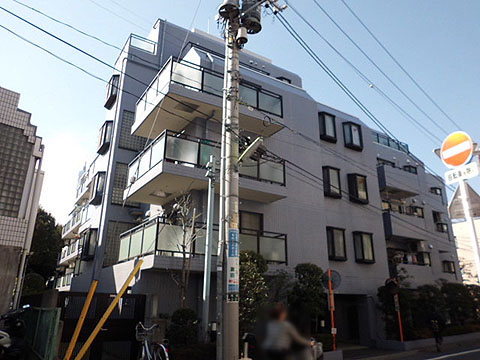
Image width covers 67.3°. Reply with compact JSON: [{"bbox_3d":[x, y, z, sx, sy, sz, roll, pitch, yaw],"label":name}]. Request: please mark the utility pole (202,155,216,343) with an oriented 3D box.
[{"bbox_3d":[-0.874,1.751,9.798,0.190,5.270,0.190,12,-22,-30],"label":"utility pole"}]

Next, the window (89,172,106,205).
[{"bbox_3d":[-7.082,0.405,17.985,0.360,1.370,1.350,12,-22,-30],"label":"window"}]

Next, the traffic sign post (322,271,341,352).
[{"bbox_3d":[3.046,4.240,11.857,0.600,2.530,0.220,-4,-20,12],"label":"traffic sign post"}]

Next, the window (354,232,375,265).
[{"bbox_3d":[5.757,3.109,16.505,1.110,1.360,0.275,12,-22,-30],"label":"window"}]

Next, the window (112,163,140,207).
[{"bbox_3d":[-5.277,0.273,17.061,1.321,1.999,0.118,12,-22,-30],"label":"window"}]

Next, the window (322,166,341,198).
[{"bbox_3d":[4.247,0.106,16.430,0.950,1.370,0.240,12,-22,-30],"label":"window"}]

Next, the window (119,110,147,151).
[{"bbox_3d":[-5.250,-2.381,18.052,1.370,2.070,0.150,12,-22,-30],"label":"window"}]

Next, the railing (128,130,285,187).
[{"bbox_3d":[-1.305,-0.137,13.794,4.780,1.040,3.750,12,-22,-30],"label":"railing"}]

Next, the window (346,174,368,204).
[{"bbox_3d":[5.711,0.419,17.257,1.110,1.320,0.300,12,-22,-30],"label":"window"}]

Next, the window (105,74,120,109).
[{"bbox_3d":[-7.077,-4.841,19.857,0.315,1.321,1.627,12,-22,-30],"label":"window"}]

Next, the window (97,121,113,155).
[{"bbox_3d":[-7.109,-2.188,18.963,0.315,1.321,1.627,12,-22,-30],"label":"window"}]

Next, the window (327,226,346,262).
[{"bbox_3d":[4.270,2.790,15.613,1.041,1.360,0.275,12,-22,-30],"label":"window"}]

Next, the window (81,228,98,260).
[{"bbox_3d":[-7.171,3.118,17.174,0.315,1.321,1.627,12,-22,-30],"label":"window"}]

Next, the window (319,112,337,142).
[{"bbox_3d":[4.269,-2.546,17.346,0.950,1.400,0.240,12,-22,-30],"label":"window"}]

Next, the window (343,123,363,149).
[{"bbox_3d":[5.819,-2.198,18.293,1.110,1.360,0.275,12,-22,-30],"label":"window"}]

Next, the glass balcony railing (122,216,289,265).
[{"bbox_3d":[-1.381,2.513,12.960,4.809,1.034,3.881,12,-22,-30],"label":"glass balcony railing"}]

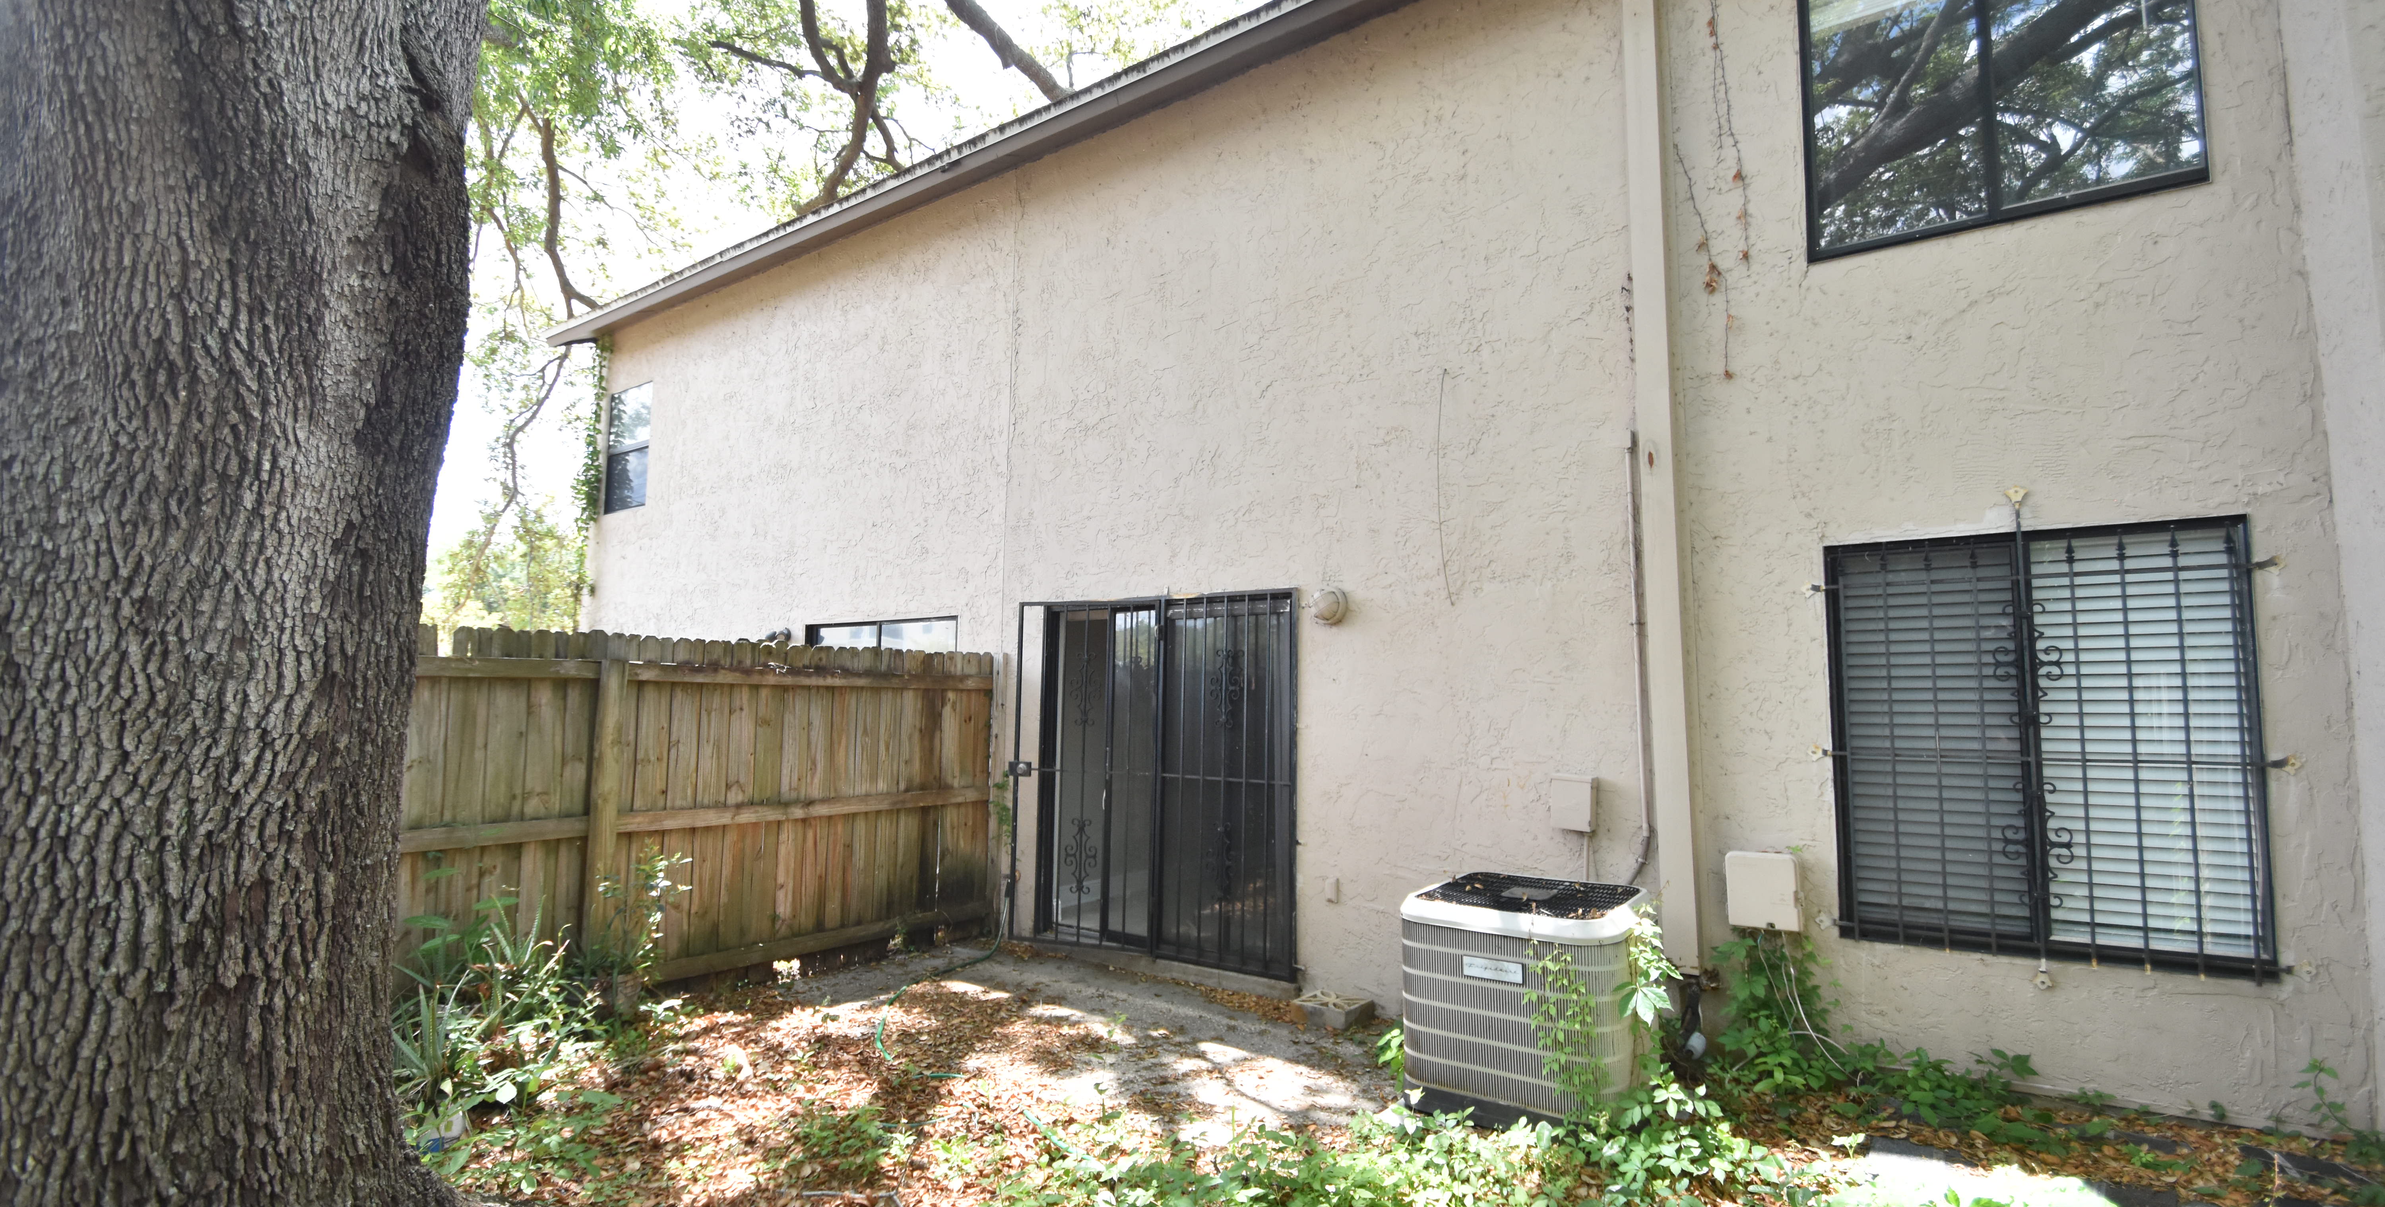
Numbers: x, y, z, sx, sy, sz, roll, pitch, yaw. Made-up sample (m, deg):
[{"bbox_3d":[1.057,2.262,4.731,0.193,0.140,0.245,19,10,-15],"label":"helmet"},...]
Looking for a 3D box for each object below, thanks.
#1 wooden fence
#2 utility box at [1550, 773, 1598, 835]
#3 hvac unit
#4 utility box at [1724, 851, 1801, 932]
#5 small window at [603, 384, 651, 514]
[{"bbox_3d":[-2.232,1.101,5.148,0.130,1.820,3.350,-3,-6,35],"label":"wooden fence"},{"bbox_3d":[1.708,0.896,4.430,0.166,0.224,0.110,-3,-6,35],"label":"utility box"},{"bbox_3d":[1.311,1.507,3.829,0.760,0.770,0.760,-3,-6,35],"label":"hvac unit"},{"bbox_3d":[2.299,1.148,4.000,0.244,0.295,0.105,-3,-6,35],"label":"utility box"},{"bbox_3d":[-5.562,-1.523,9.799,0.820,1.220,0.100,-3,-6,35],"label":"small window"}]

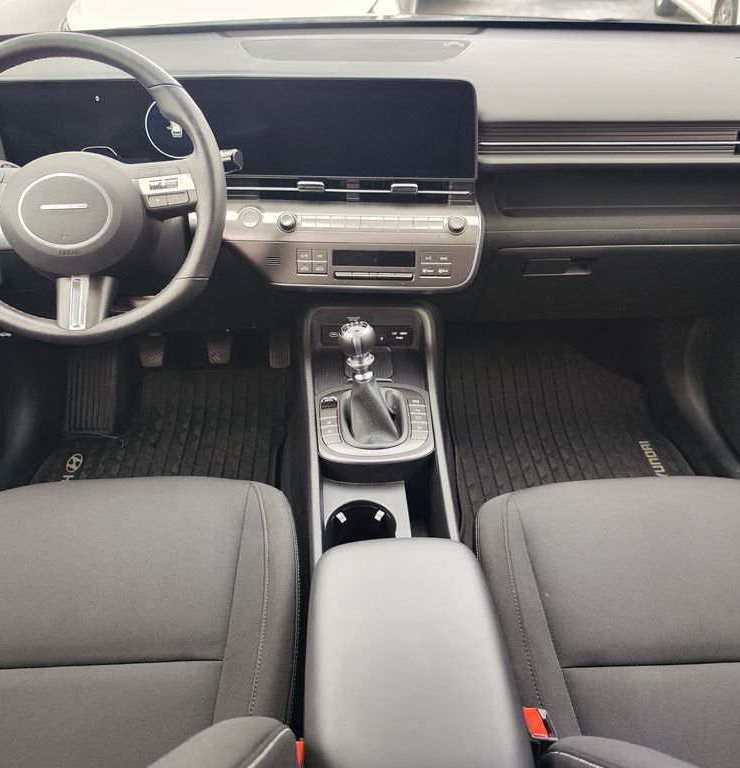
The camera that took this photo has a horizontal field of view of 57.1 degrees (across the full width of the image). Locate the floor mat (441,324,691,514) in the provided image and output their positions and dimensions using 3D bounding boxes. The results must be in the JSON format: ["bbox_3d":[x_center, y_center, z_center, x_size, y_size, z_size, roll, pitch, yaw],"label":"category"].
[{"bbox_3d":[0.412,0.083,1.388,0.480,0.125,0.630,-1,38,-2],"label":"floor mat"}]

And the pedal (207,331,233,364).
[{"bbox_3d":[-0.322,-0.077,1.460,0.056,0.068,0.030,-1,8,-2],"label":"pedal"}]

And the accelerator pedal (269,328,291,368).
[{"bbox_3d":[-0.200,-0.083,1.510,0.047,0.100,0.028,-1,8,-2],"label":"accelerator pedal"}]

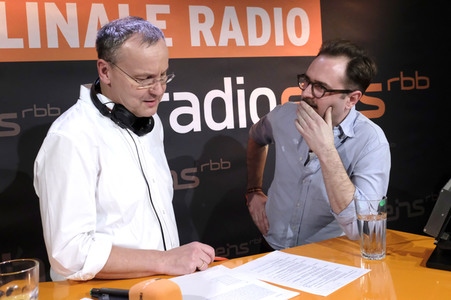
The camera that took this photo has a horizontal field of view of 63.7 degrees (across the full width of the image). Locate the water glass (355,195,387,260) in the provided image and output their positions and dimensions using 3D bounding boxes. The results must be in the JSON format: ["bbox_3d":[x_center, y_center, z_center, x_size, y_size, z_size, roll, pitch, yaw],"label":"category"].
[{"bbox_3d":[0.393,0.207,0.972,0.084,0.155,0.084,-3,2,0],"label":"water glass"}]

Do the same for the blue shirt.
[{"bbox_3d":[0.332,0.090,1.280,0.480,0.520,0.340,4,8,27],"label":"blue shirt"}]

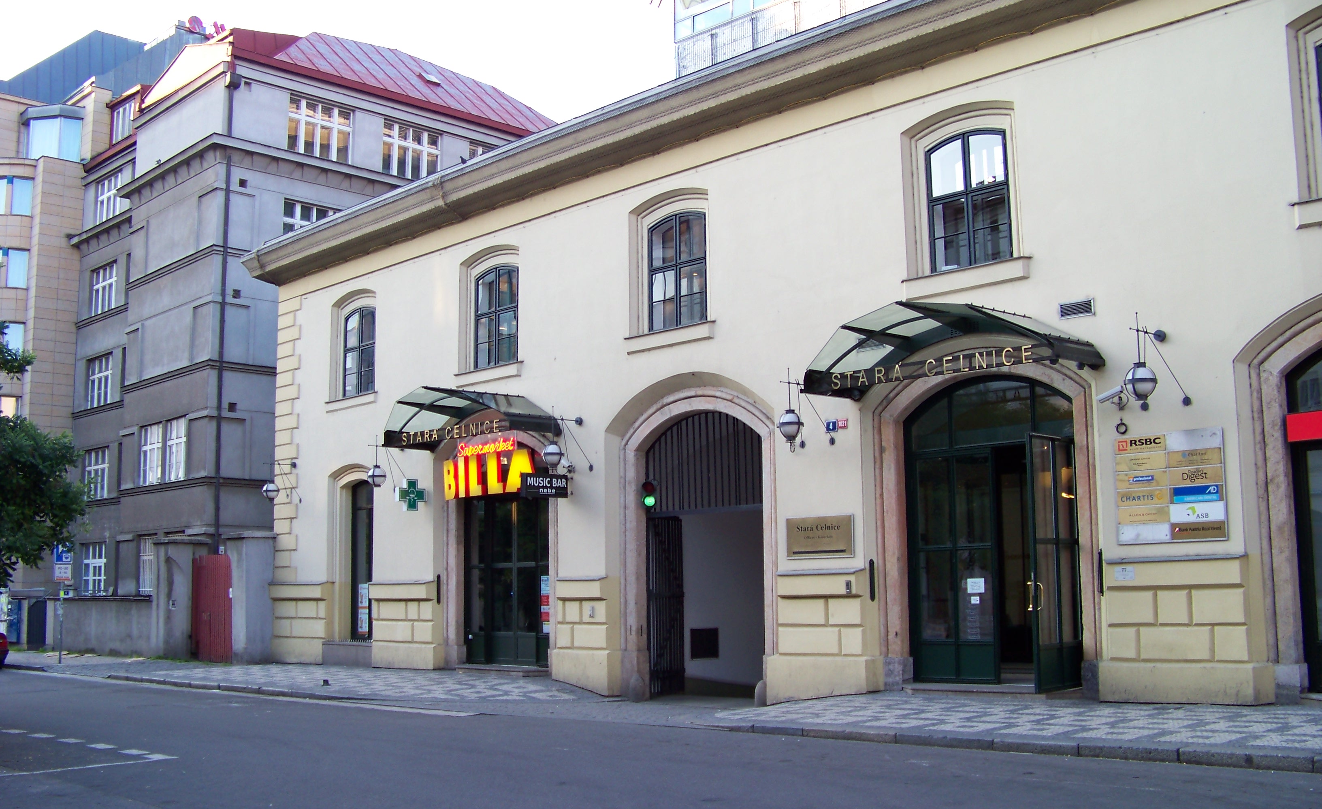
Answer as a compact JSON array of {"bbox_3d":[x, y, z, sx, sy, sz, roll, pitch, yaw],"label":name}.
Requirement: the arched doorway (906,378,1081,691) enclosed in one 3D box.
[{"bbox_3d":[4.805,1.835,19.981,0.354,4.604,3.096,7,-11,-44],"label":"arched doorway"}]

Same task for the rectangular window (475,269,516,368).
[{"bbox_3d":[-3.399,-1.843,28.626,0.162,2.095,1.457,7,-11,-44],"label":"rectangular window"}]

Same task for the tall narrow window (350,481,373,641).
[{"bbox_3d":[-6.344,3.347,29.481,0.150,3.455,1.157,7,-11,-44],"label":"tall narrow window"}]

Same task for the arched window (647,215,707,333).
[{"bbox_3d":[0.312,-2.436,24.858,0.162,2.105,1.457,7,-11,-44],"label":"arched window"}]

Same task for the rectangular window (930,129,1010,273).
[{"bbox_3d":[4.590,-3.059,20.483,0.162,2.105,1.457,7,-11,-44],"label":"rectangular window"}]

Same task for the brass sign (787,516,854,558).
[{"bbox_3d":[2.480,2.100,21.642,0.050,0.667,1.364,7,-11,-44],"label":"brass sign"}]

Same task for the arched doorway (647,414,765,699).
[{"bbox_3d":[0.767,2.640,24.123,0.405,5.151,3.096,7,-11,-44],"label":"arched doorway"}]

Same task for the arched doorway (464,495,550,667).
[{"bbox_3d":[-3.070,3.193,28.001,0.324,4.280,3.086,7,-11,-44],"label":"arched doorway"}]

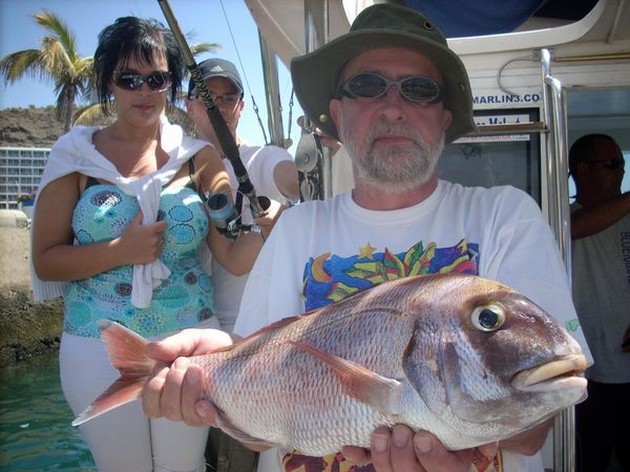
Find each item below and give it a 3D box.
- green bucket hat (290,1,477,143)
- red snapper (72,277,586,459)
[{"bbox_3d":[0.110,-0.265,1.015,0.290,0.185,0.305,3,-8,6],"label":"green bucket hat"},{"bbox_3d":[-0.020,0.128,0.675,0.540,0.168,0.080,-4,-6,20],"label":"red snapper"}]

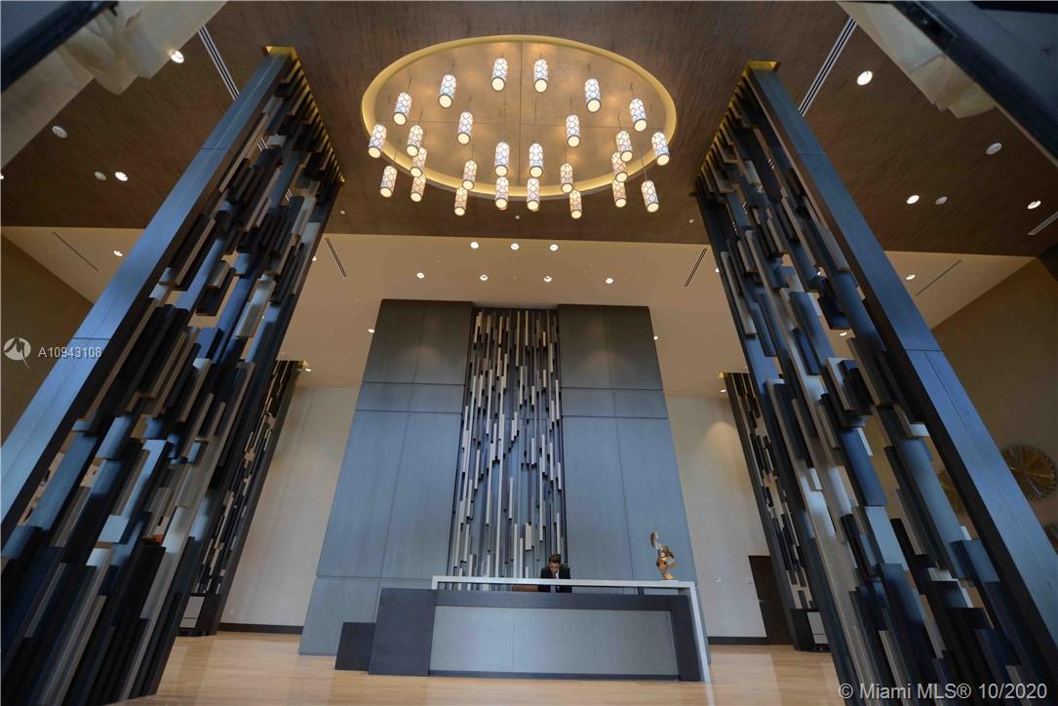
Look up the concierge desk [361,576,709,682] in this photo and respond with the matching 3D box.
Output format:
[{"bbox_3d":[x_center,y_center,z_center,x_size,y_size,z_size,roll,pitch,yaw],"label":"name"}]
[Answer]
[{"bbox_3d":[0.097,3.773,5.725,4.270,1.080,0.900,1,-31,0],"label":"concierge desk"}]

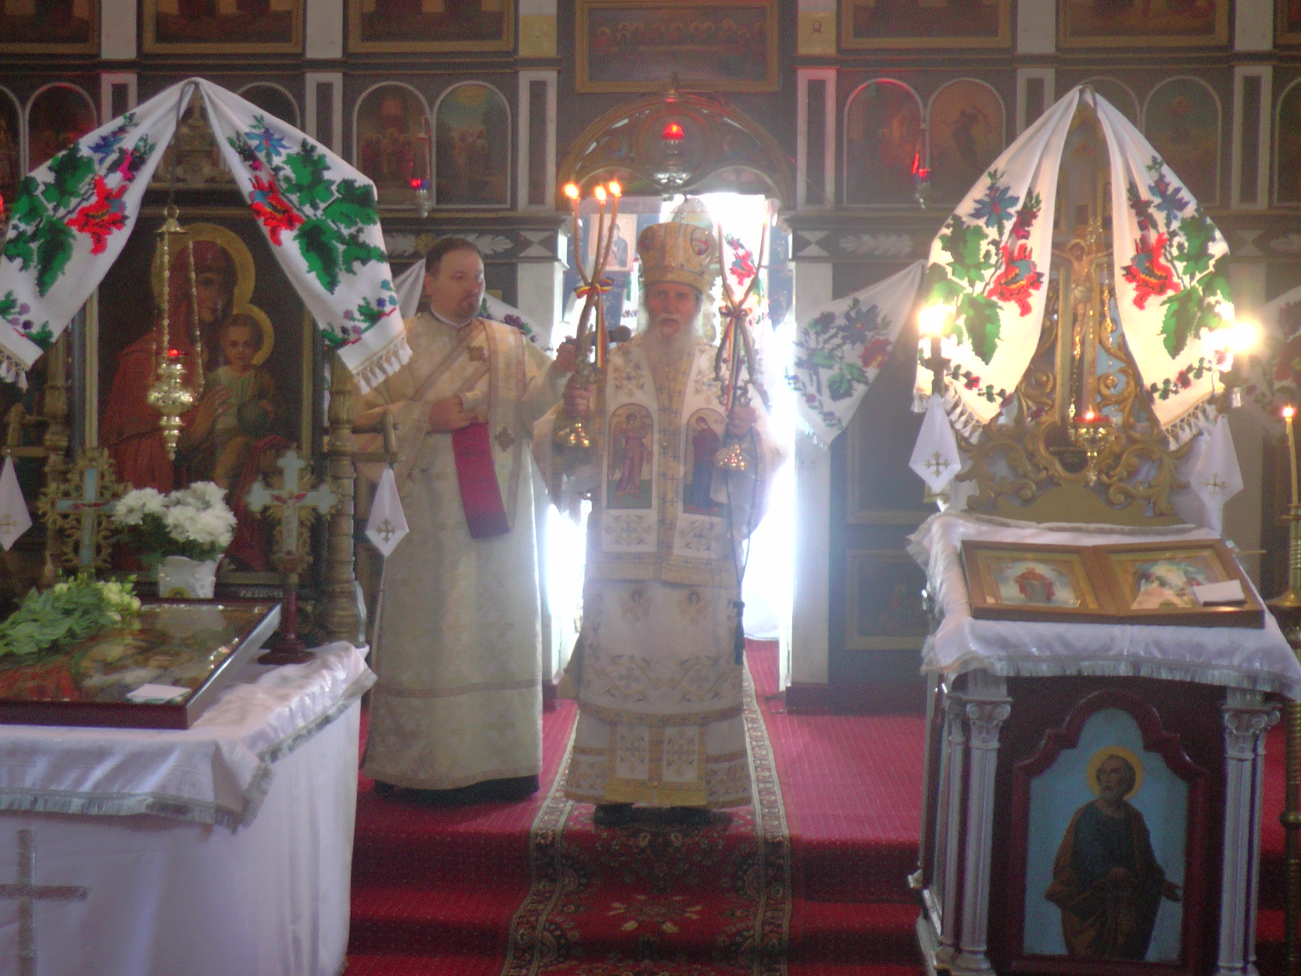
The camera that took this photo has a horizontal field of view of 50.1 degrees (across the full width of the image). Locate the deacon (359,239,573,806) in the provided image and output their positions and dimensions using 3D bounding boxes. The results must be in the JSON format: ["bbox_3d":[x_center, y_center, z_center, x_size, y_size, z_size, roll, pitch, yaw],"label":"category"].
[{"bbox_3d":[-0.596,0.098,4.453,0.700,1.782,0.500,0,3,-7],"label":"deacon"}]

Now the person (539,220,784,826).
[{"bbox_3d":[0.042,0.092,4.292,0.730,1.822,0.500,1,3,3],"label":"person"}]

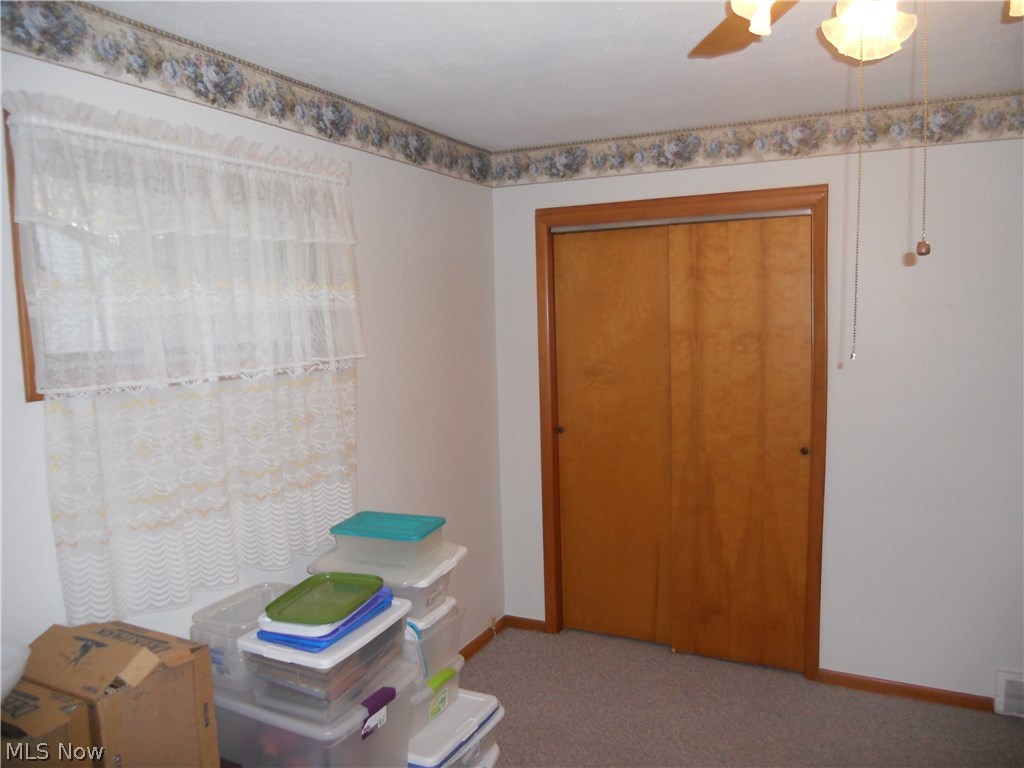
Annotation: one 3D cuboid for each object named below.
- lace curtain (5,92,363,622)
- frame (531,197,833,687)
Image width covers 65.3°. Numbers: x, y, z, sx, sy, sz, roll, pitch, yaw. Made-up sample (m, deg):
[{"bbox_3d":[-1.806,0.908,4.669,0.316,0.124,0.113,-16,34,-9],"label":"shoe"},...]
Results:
[{"bbox_3d":[-0.813,-0.073,2.343,0.110,1.285,1.240,1,6,26],"label":"lace curtain"},{"bbox_3d":[0.750,0.226,3.709,1.313,2.133,0.120,1,6,26],"label":"frame"}]

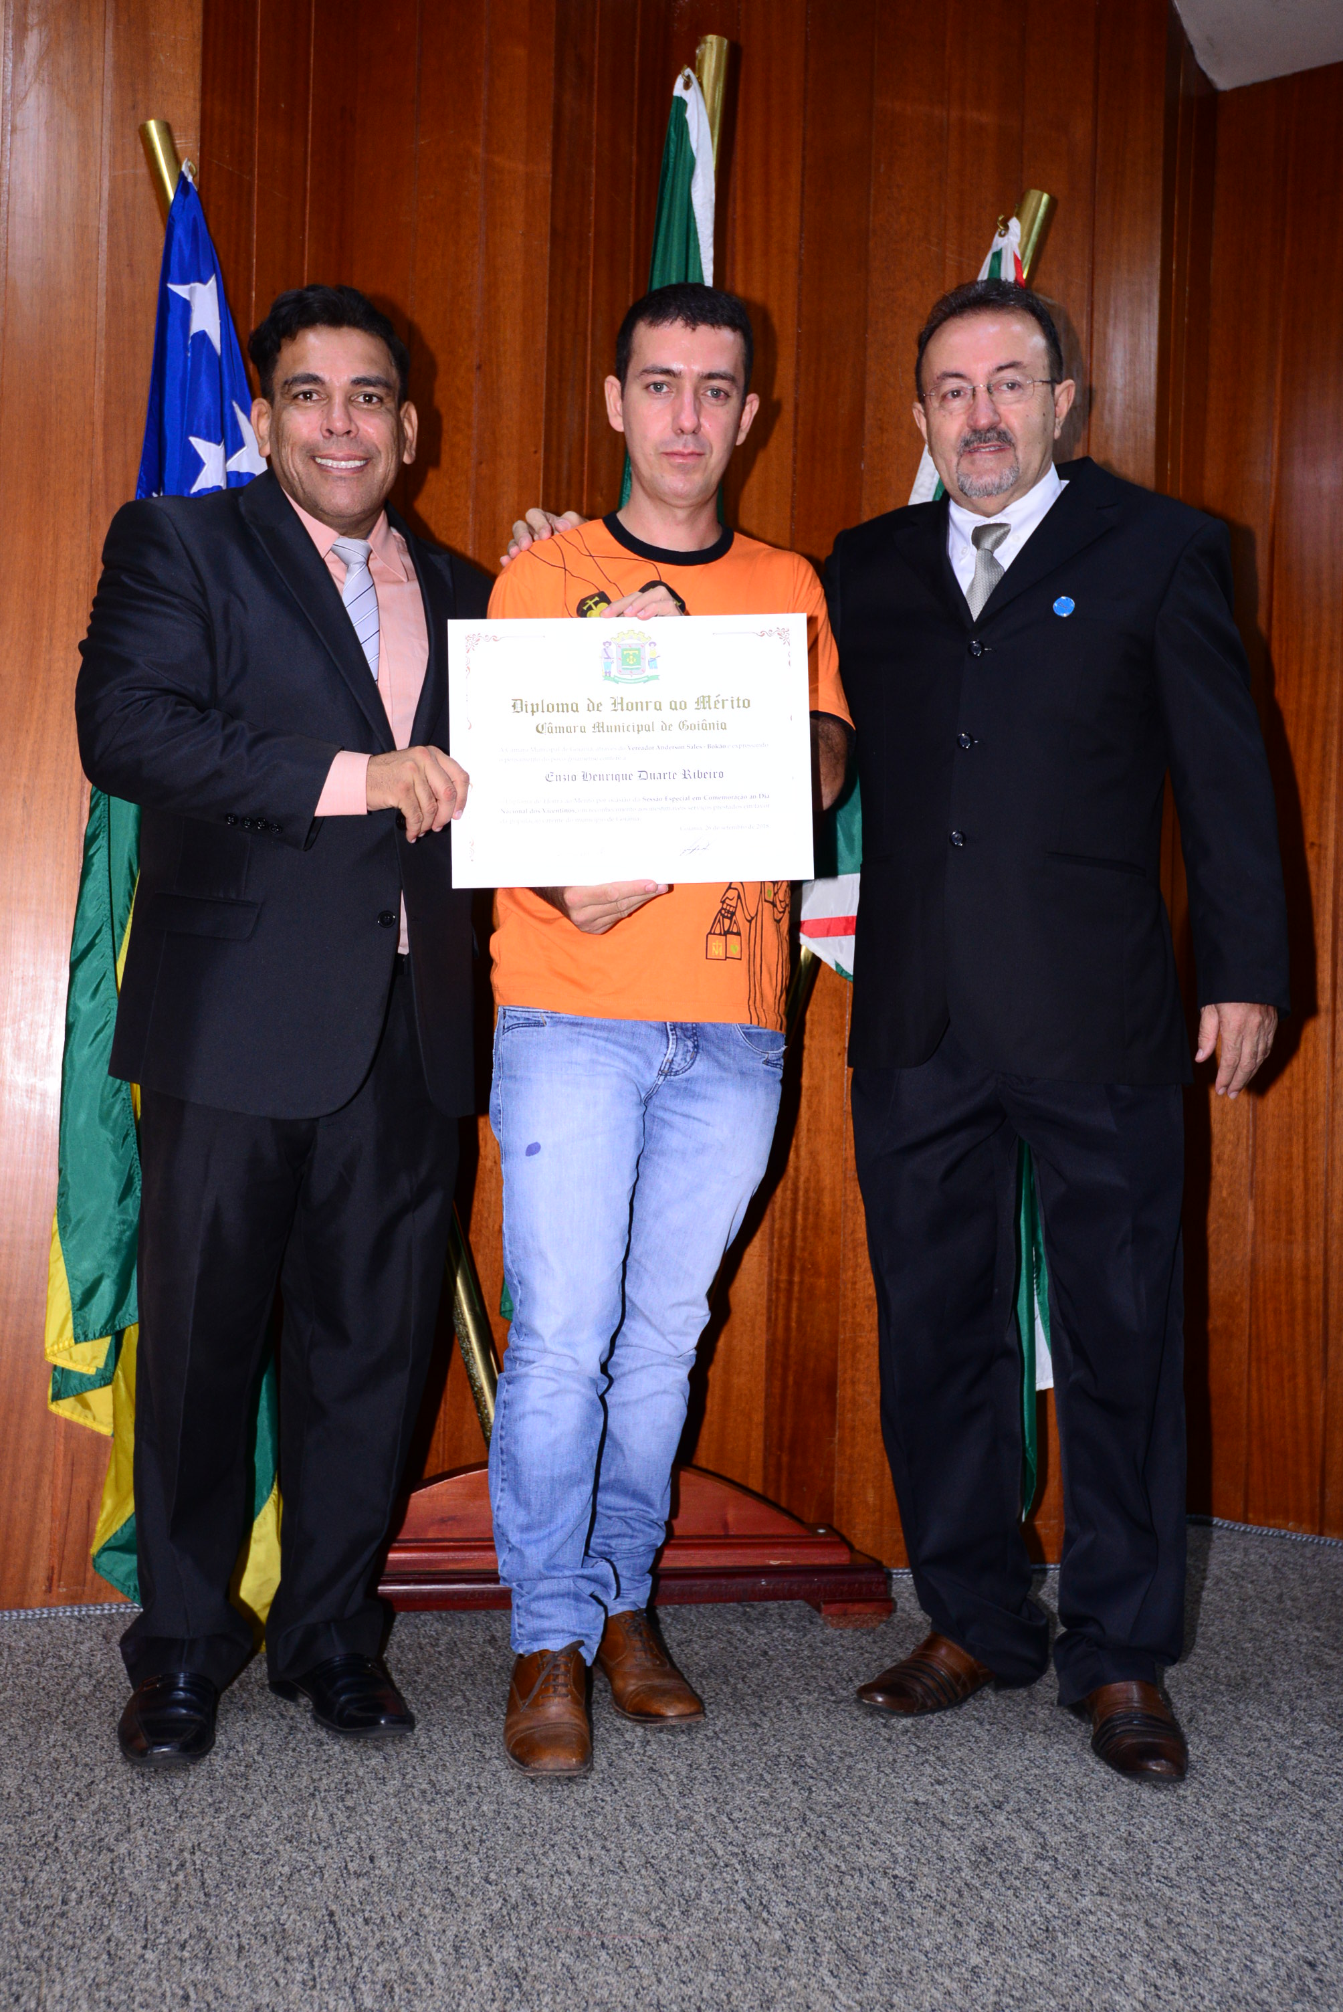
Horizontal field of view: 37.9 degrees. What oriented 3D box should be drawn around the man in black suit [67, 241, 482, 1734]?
[{"bbox_3d":[-0.463,-0.006,2.335,0.510,1.686,0.420,1,0,-22],"label":"man in black suit"}]

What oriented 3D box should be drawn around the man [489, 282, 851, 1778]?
[{"bbox_3d":[-0.009,-0.013,2.355,0.470,1.724,0.440,1,0,-7],"label":"man"}]

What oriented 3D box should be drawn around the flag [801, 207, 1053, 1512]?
[{"bbox_3d":[0.379,-0.204,2.800,0.380,1.860,0.220,2,0,-6],"label":"flag"}]

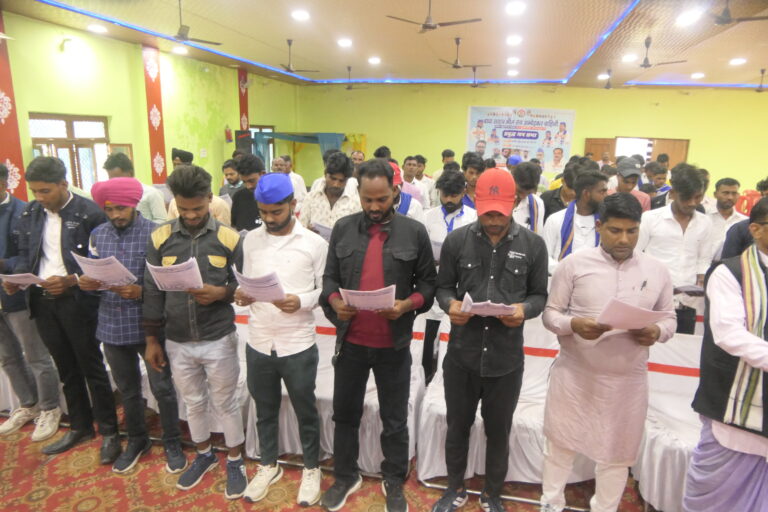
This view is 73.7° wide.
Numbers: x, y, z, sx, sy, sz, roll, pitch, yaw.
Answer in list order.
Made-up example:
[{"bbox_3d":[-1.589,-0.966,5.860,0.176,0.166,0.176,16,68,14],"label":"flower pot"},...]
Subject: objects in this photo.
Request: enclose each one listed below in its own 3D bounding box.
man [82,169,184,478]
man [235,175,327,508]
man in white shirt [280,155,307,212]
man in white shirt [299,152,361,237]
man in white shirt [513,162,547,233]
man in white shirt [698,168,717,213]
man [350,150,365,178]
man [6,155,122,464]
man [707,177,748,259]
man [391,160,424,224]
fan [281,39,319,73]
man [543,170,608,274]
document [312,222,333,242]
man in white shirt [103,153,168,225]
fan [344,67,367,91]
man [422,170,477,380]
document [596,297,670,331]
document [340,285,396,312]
[{"bbox_3d":[-1.300,0.409,2.701,0.520,1.630,0.450,4,14,11],"label":"man"},{"bbox_3d":[-0.500,0.449,2.504,0.500,1.680,0.430,3,13,8],"label":"man"},{"bbox_3d":[-1.200,-0.521,6.528,0.500,1.557,0.300,4,14,11],"label":"man in white shirt"},{"bbox_3d":[-0.360,0.173,3.428,0.500,1.695,0.370,4,14,11],"label":"man in white shirt"},{"bbox_3d":[0.964,0.163,3.845,0.500,1.700,0.400,6,14,20],"label":"man in white shirt"},{"bbox_3d":[2.812,0.023,4.788,0.480,1.640,0.380,4,14,11],"label":"man in white shirt"},{"bbox_3d":[-0.374,-0.589,6.990,0.480,1.660,0.360,4,13,8],"label":"man"},{"bbox_3d":[-1.808,0.316,2.869,0.520,1.700,0.450,6,14,17],"label":"man"},{"bbox_3d":[2.320,0.276,3.543,0.500,1.610,0.330,4,14,11],"label":"man"},{"bbox_3d":[0.020,0.209,3.545,0.500,1.700,0.400,4,13,8],"label":"man"},{"bbox_3d":[-1.771,-3.799,9.700,1.150,0.590,1.150,4,14,11],"label":"fan"},{"bbox_3d":[1.250,0.266,3.492,0.500,1.680,0.400,4,13,8],"label":"man"},{"bbox_3d":[-0.318,-0.118,3.101,0.210,0.020,0.280,6,-31,19],"label":"document"},{"bbox_3d":[-1.773,0.112,3.610,0.500,1.641,0.370,4,14,11],"label":"man in white shirt"},{"bbox_3d":[-0.896,-4.680,13.500,1.150,0.620,1.150,5,14,13],"label":"fan"},{"bbox_3d":[0.393,0.268,3.291,0.500,1.620,0.370,4,14,11],"label":"man"},{"bbox_3d":[0.970,0.226,1.974,0.220,0.020,0.280,2,-27,-1],"label":"document"},{"bbox_3d":[-0.064,0.177,2.082,0.225,0.040,0.270,2,-25,3],"label":"document"}]

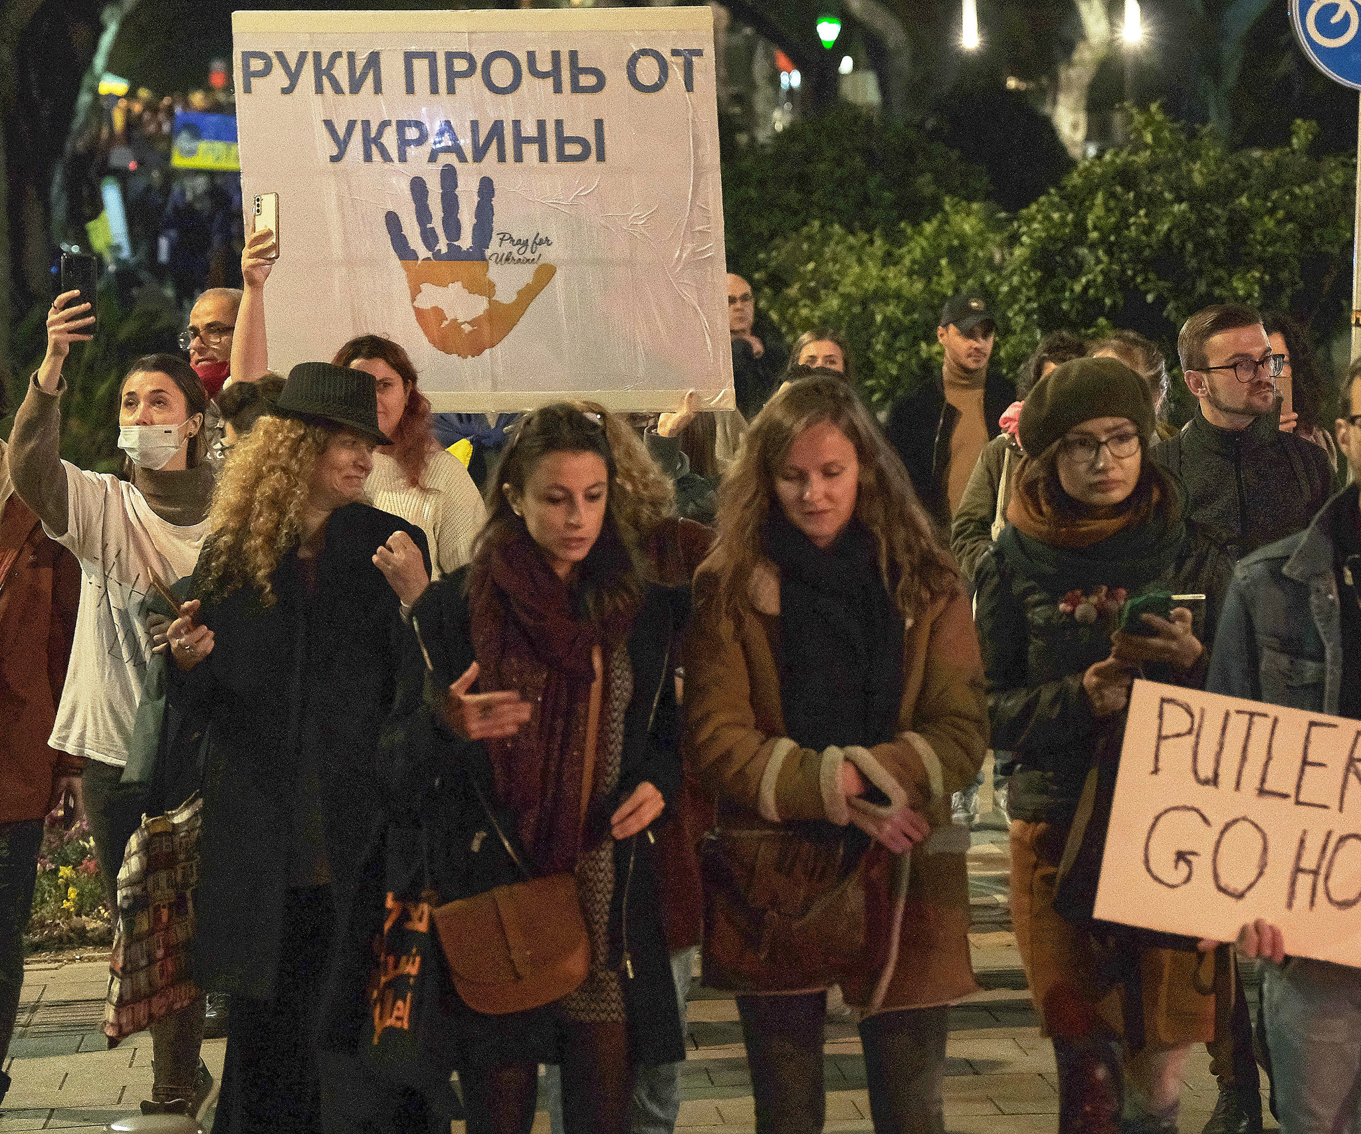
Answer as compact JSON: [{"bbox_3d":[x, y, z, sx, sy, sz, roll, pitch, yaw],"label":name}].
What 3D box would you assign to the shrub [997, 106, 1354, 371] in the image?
[{"bbox_3d":[1.768,-0.508,18.800,1.400,2.200,1.300,0,3,0],"label":"shrub"}]

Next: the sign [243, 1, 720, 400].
[{"bbox_3d":[-0.481,-0.869,12.900,1.180,0.980,0.020,-1,-2,0],"label":"sign"}]

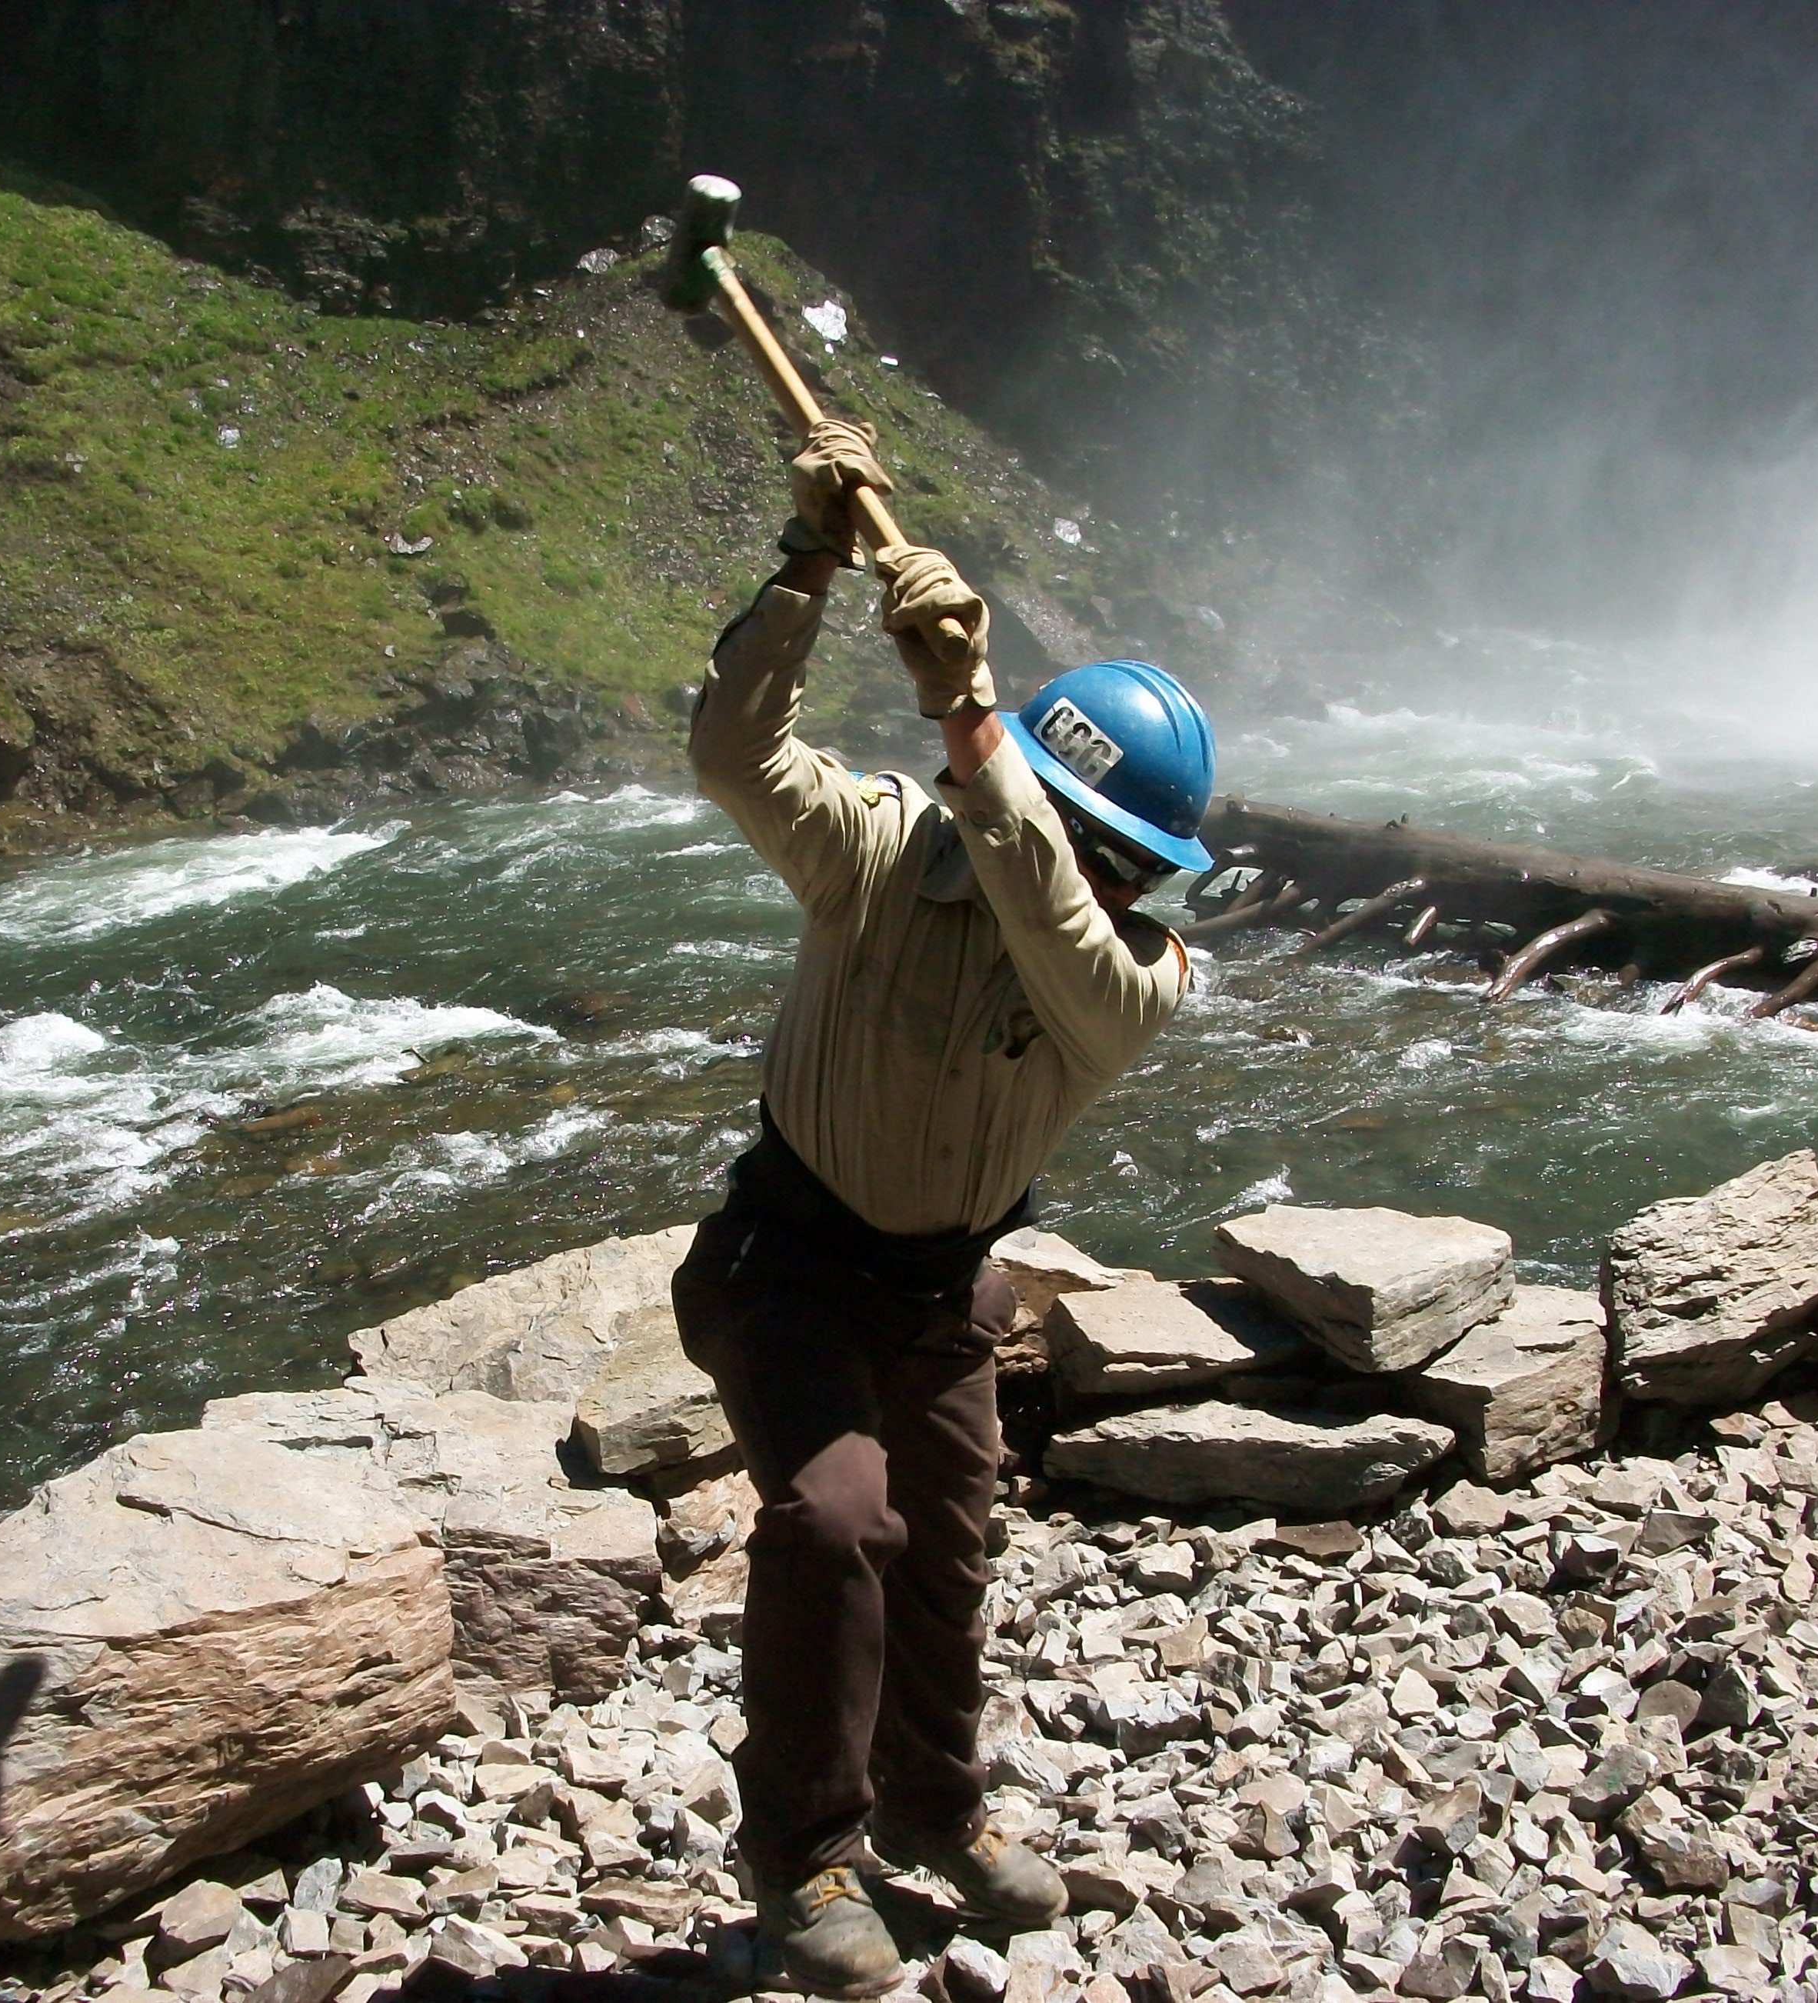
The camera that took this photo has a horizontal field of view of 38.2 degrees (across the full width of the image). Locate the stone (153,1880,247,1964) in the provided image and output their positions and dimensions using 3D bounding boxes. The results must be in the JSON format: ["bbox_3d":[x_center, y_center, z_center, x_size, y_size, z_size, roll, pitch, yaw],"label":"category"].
[{"bbox_3d":[-0.868,1.116,3.208,0.100,0.065,0.080,-5,11,-30],"label":"stone"}]

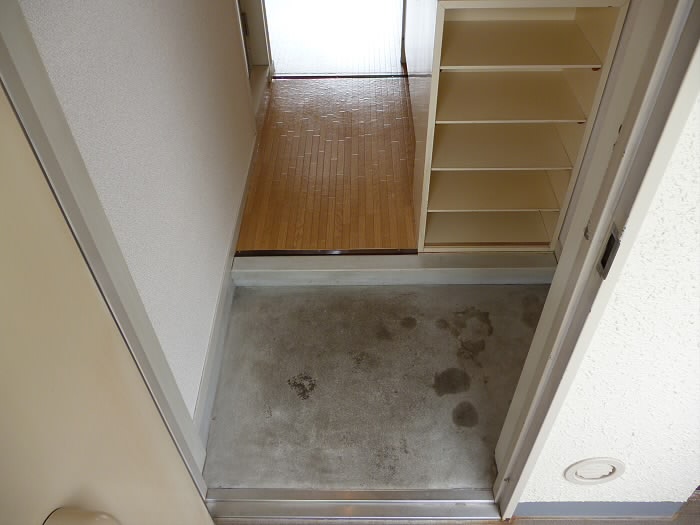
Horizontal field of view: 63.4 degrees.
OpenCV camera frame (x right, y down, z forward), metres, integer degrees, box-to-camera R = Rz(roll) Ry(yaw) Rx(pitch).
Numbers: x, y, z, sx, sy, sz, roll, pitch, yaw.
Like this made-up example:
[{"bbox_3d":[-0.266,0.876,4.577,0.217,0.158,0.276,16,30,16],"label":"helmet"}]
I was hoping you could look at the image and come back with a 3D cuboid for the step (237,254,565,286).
[{"bbox_3d":[0.161,0.028,2.050,1.155,0.078,0.077,0,45,1],"label":"step"}]

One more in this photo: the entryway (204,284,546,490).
[{"bbox_3d":[0.161,0.349,1.787,1.133,0.040,0.750,0,45,1],"label":"entryway"}]

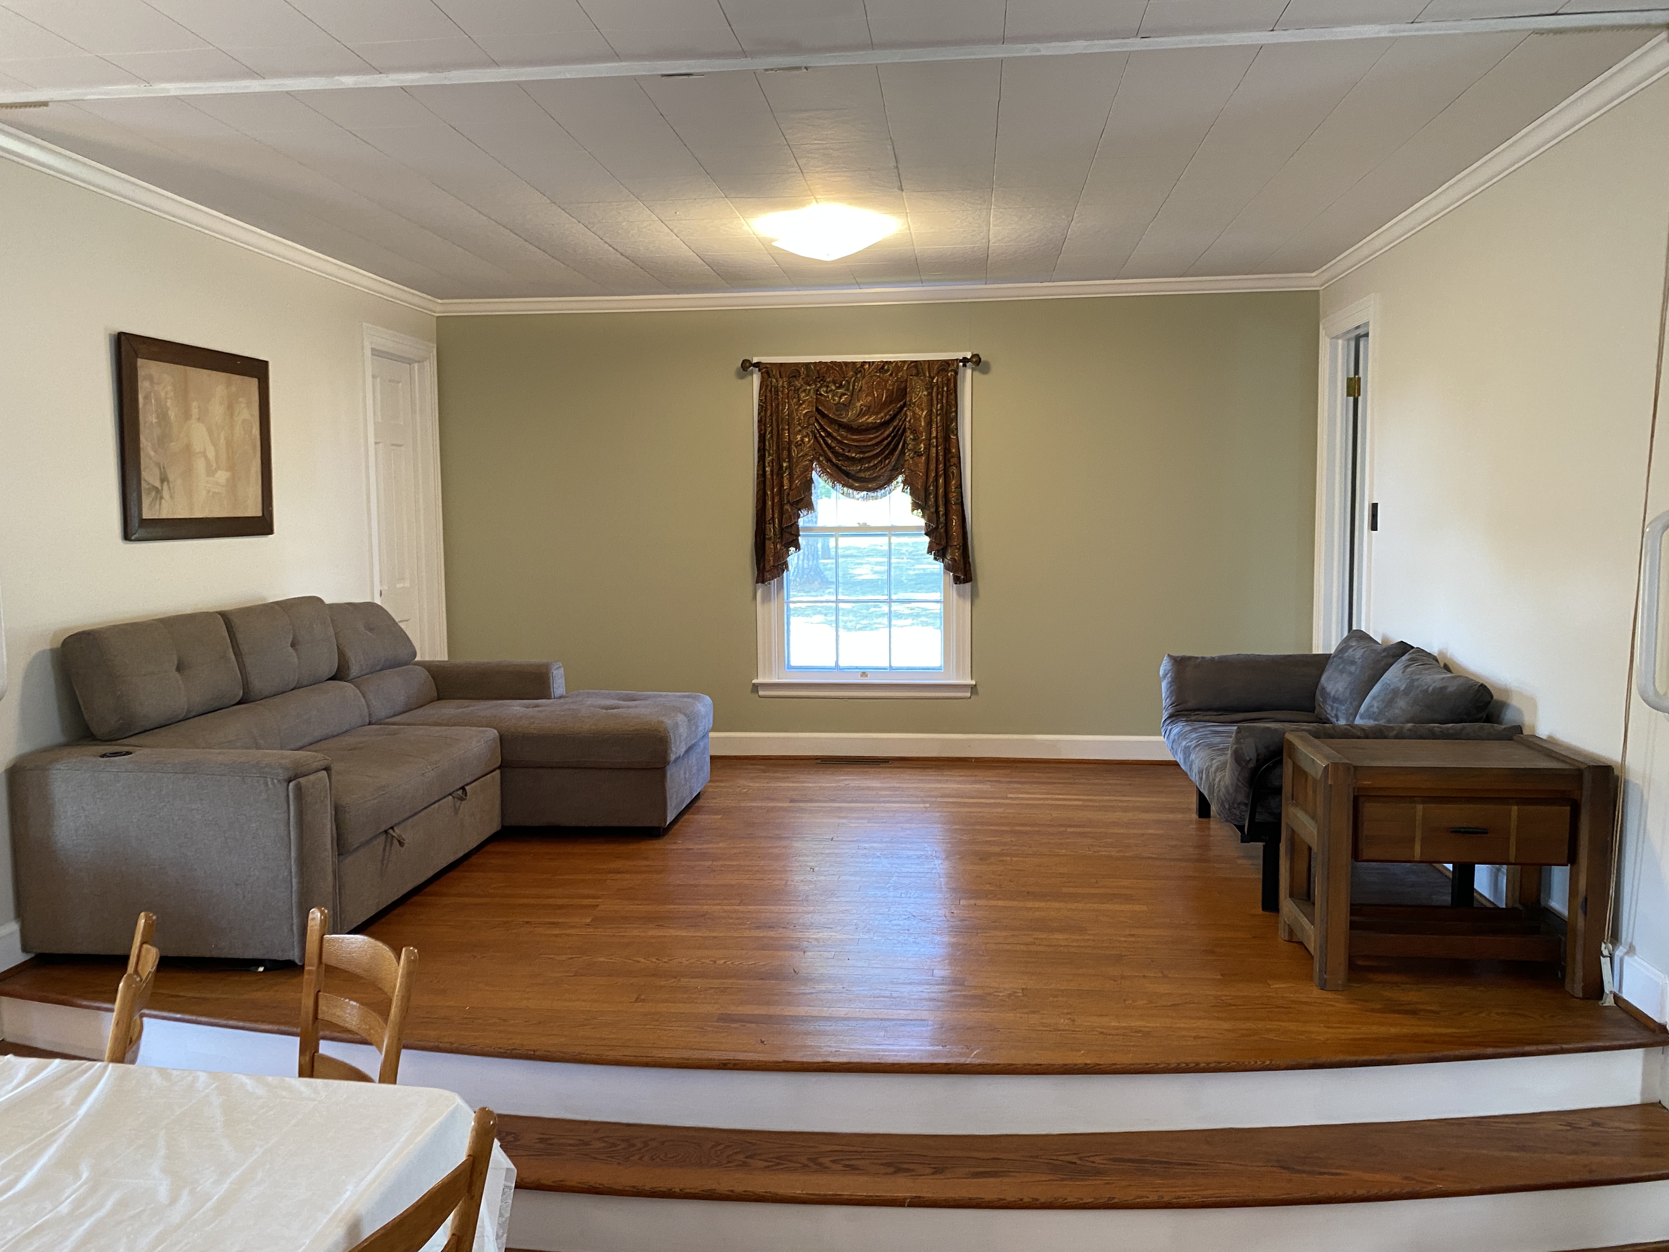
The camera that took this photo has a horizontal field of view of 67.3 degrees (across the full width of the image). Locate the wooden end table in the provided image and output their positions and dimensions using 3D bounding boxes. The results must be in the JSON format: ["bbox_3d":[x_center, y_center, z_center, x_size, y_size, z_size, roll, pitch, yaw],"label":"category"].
[{"bbox_3d":[1.617,0.628,3.419,0.700,0.587,0.480,0,5,6],"label":"wooden end table"}]

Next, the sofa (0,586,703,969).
[{"bbox_3d":[-1.421,0.379,4.537,1.550,0.940,2.290,0,5,6],"label":"sofa"}]

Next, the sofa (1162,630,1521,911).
[{"bbox_3d":[1.696,0.437,4.484,0.840,0.780,1.580,0,5,6],"label":"sofa"}]

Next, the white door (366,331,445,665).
[{"bbox_3d":[-2.104,-0.350,6.175,0.100,2.110,0.760,0,5,6],"label":"white door"}]

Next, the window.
[{"bbox_3d":[0.145,-0.488,6.311,1.120,1.740,0.120,0,5,6],"label":"window"}]

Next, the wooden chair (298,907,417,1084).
[{"bbox_3d":[-0.986,0.968,2.155,0.430,0.815,0.470,4,7,42],"label":"wooden chair"}]

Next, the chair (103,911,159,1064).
[{"bbox_3d":[-1.401,0.971,2.157,0.470,0.815,0.430,-3,5,-24],"label":"chair"}]

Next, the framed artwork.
[{"bbox_3d":[-2.244,-0.647,4.451,0.035,0.666,0.871,2,5,6],"label":"framed artwork"}]

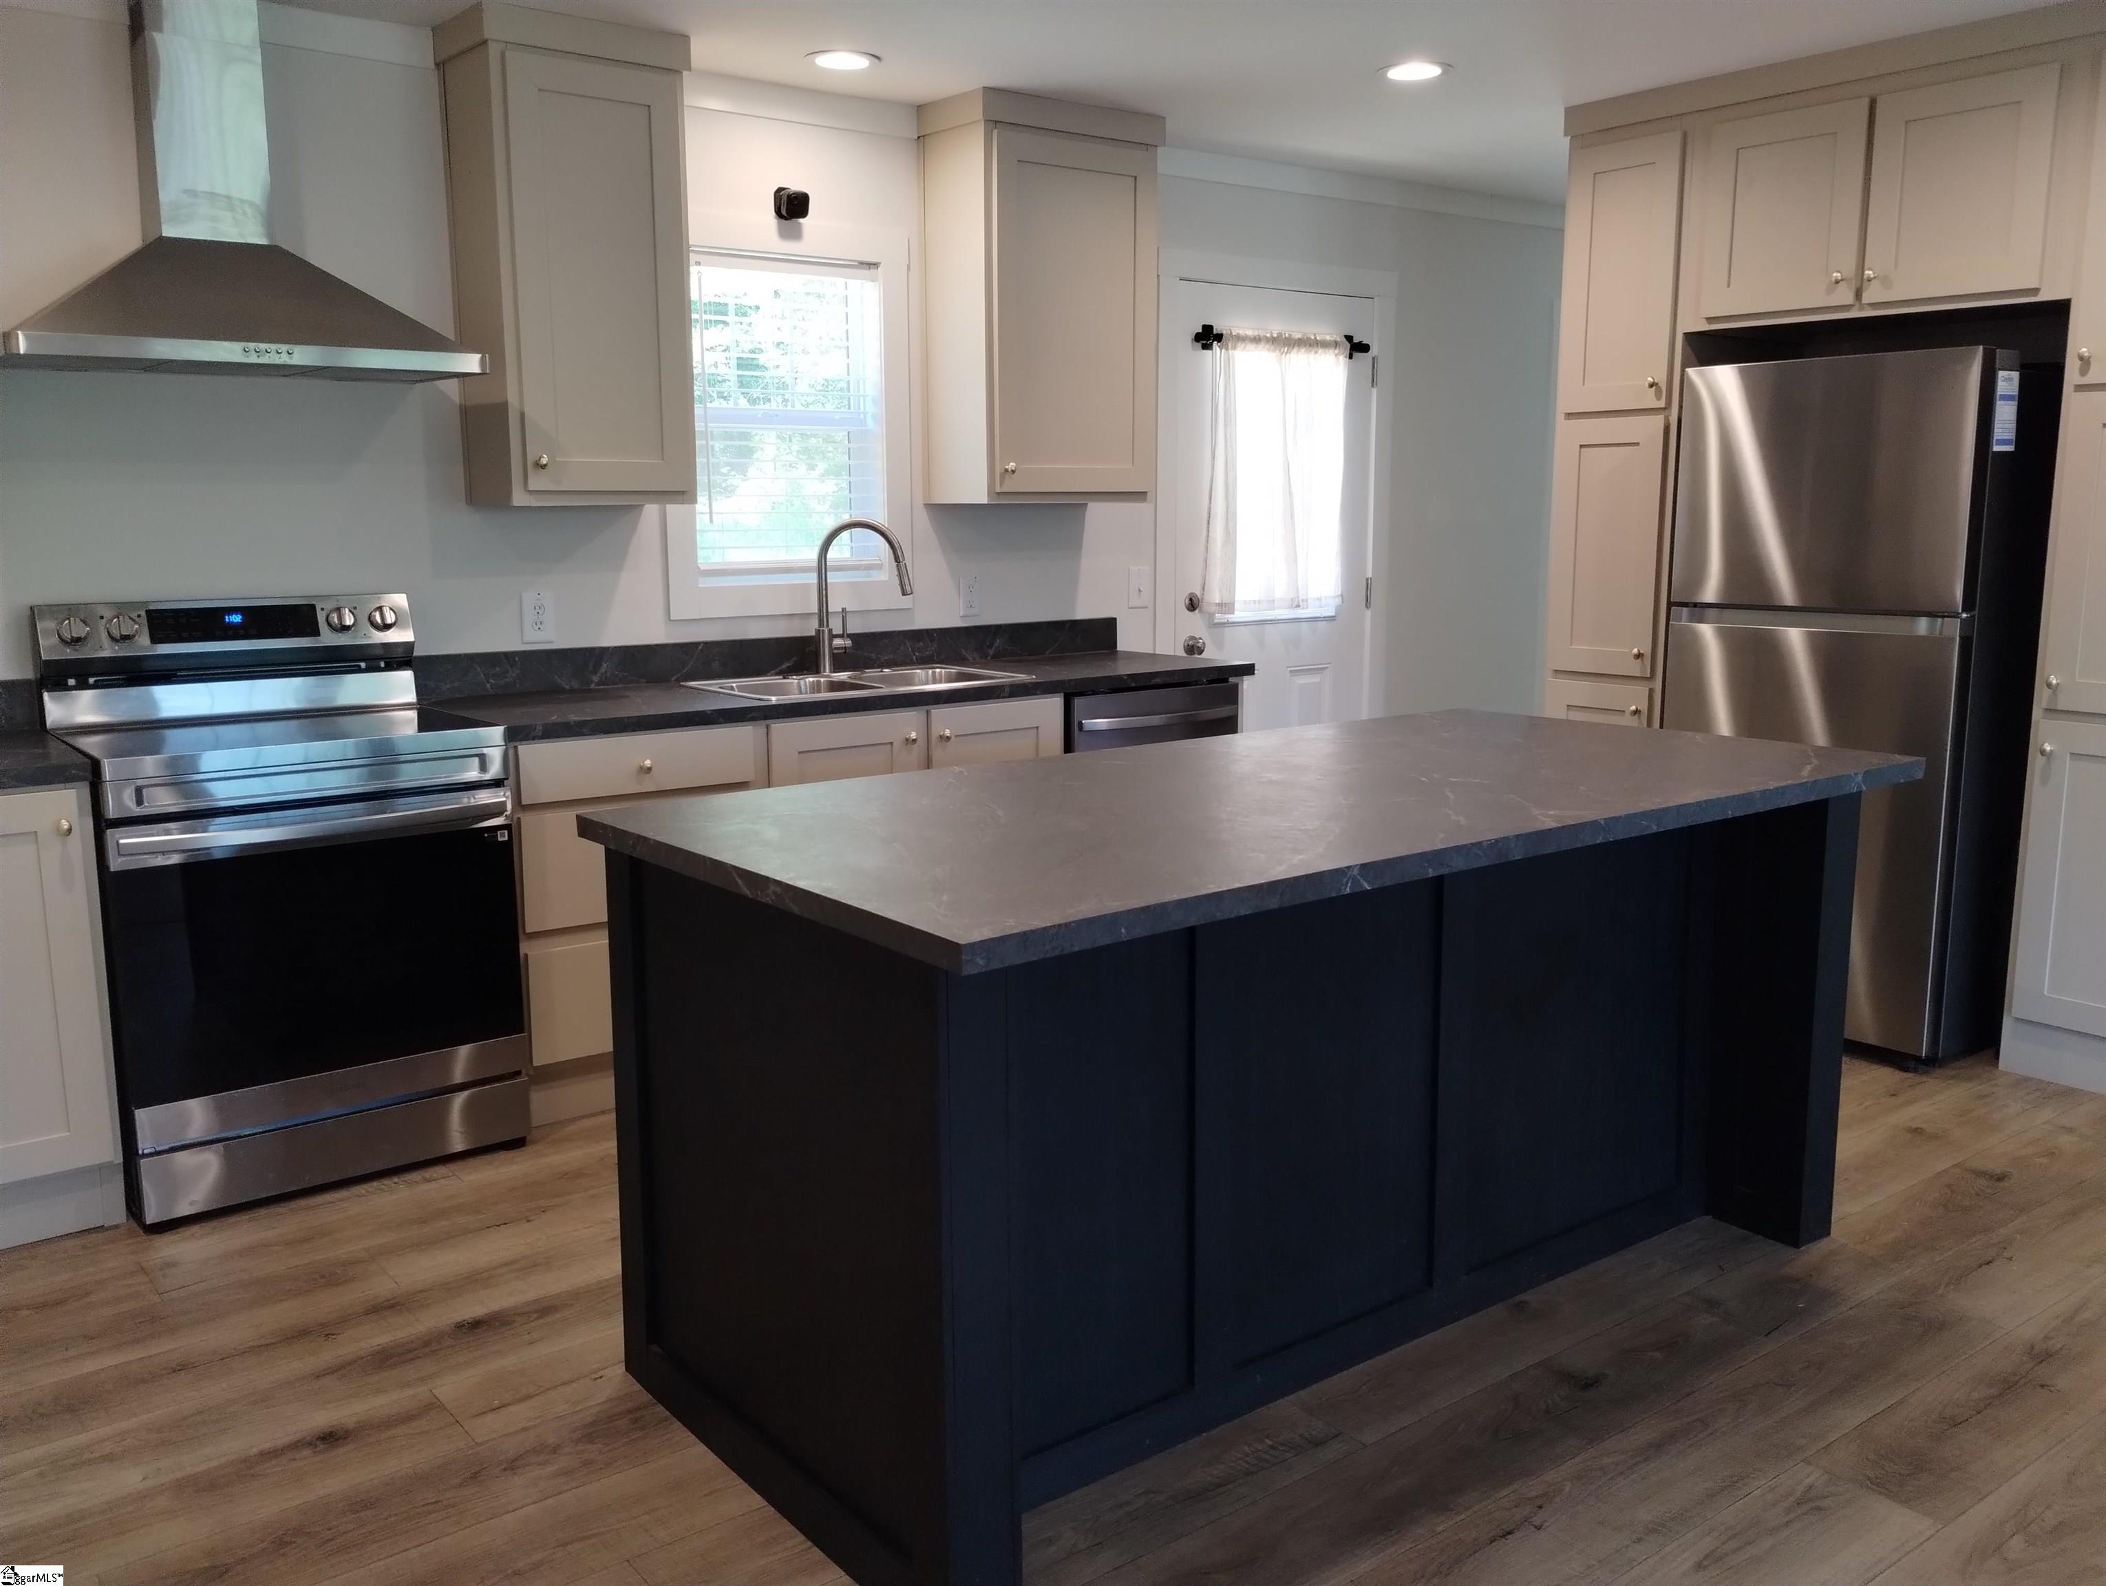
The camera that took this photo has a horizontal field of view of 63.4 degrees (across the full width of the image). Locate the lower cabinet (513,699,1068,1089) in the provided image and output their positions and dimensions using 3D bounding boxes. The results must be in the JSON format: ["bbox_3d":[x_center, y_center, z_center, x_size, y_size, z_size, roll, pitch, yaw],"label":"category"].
[{"bbox_3d":[-0.753,0.161,4.446,1.555,0.790,0.631,-8,12,-37],"label":"lower cabinet"}]

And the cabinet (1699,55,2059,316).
[{"bbox_3d":[2.218,-1.481,4.365,0.622,0.510,0.900,-8,12,-37],"label":"cabinet"}]

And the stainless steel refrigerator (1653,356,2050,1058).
[{"bbox_3d":[2.165,-0.247,4.486,0.775,1.705,0.736,-8,12,-37],"label":"stainless steel refrigerator"}]

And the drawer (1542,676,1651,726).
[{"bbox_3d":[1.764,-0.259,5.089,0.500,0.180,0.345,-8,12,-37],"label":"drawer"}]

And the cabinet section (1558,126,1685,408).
[{"bbox_3d":[1.779,-1.484,4.939,0.500,0.770,0.395,-8,12,-37],"label":"cabinet section"}]

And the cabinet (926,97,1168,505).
[{"bbox_3d":[-0.029,-1.373,4.871,0.617,1.077,0.315,-8,12,-37],"label":"cabinet"}]

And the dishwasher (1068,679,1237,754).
[{"bbox_3d":[0.126,0.096,5.012,0.610,0.853,0.600,-8,12,-37],"label":"dishwasher"}]

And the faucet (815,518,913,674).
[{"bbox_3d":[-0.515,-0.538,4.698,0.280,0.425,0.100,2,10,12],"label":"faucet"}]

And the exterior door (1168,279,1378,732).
[{"bbox_3d":[0.753,-0.658,5.831,0.915,2.047,0.045,-8,12,-37],"label":"exterior door"}]

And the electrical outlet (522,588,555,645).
[{"bbox_3d":[-1.275,-0.432,4.236,0.076,0.125,0.010,-8,12,-37],"label":"electrical outlet"}]

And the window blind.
[{"bbox_3d":[-0.723,-1.039,4.704,0.585,0.840,0.044,-8,12,-37],"label":"window blind"}]

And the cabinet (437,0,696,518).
[{"bbox_3d":[-1.145,-1.247,4.096,0.495,1.094,0.331,-8,12,-37],"label":"cabinet"}]

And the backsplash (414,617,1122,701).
[{"bbox_3d":[-0.678,-0.391,4.804,2.215,0.104,0.022,-8,12,-37],"label":"backsplash"}]

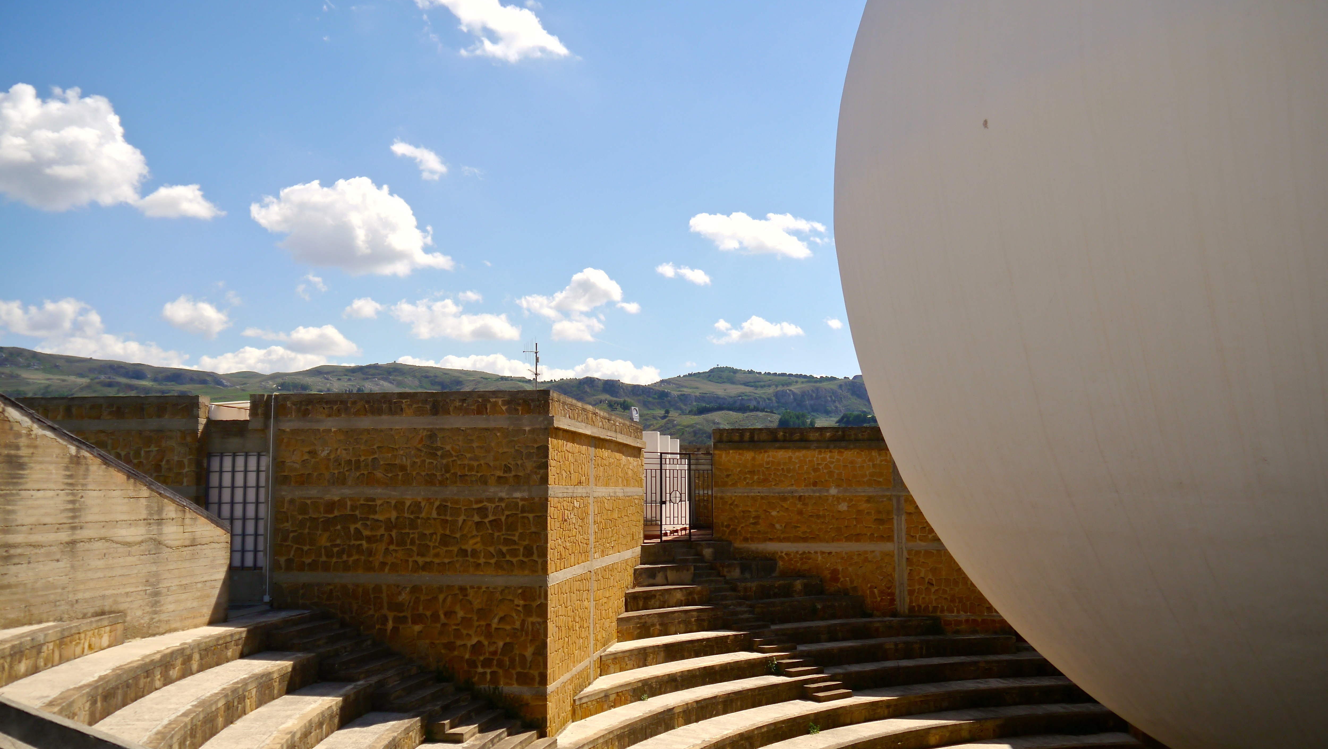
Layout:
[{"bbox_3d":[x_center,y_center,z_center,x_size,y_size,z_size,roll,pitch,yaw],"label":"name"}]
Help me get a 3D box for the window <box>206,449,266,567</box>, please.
[{"bbox_3d":[-7.042,2.246,17.727,1.149,1.913,0.100,-1,-6,8],"label":"window"}]

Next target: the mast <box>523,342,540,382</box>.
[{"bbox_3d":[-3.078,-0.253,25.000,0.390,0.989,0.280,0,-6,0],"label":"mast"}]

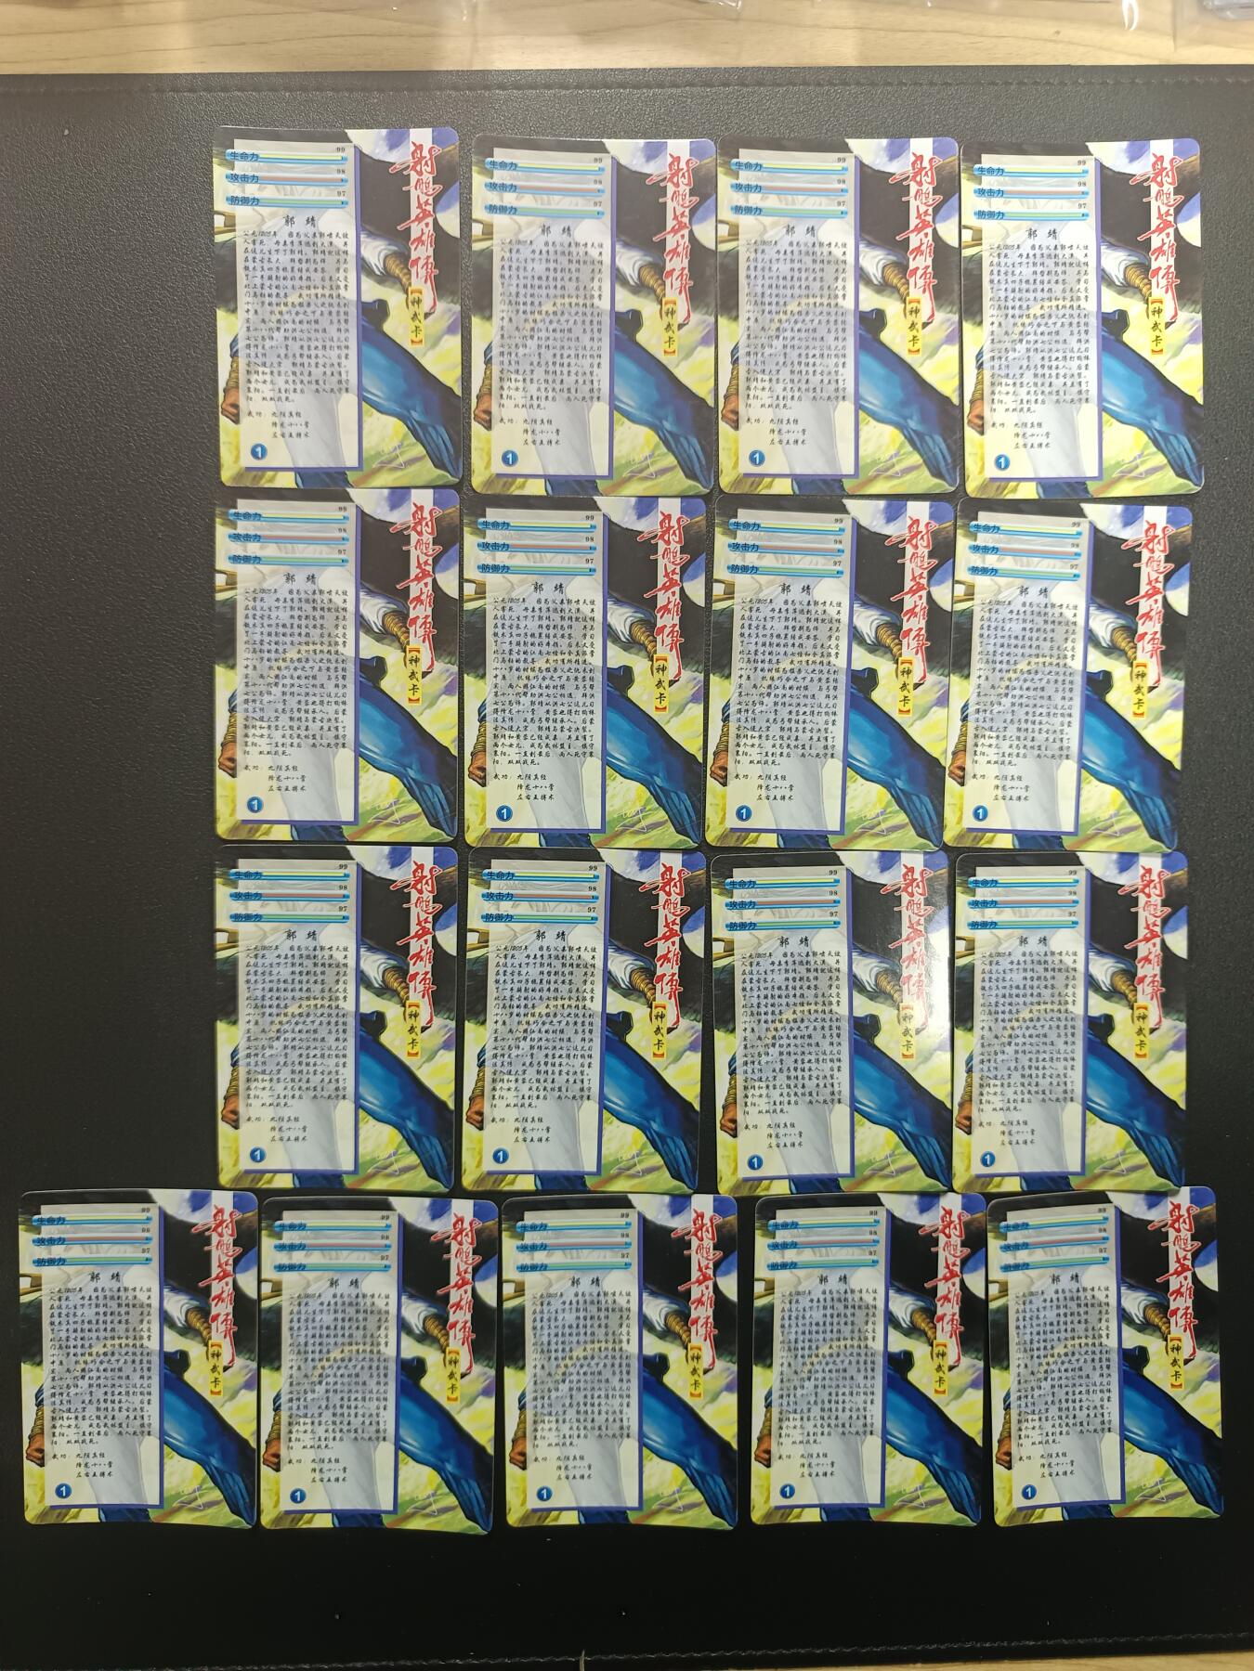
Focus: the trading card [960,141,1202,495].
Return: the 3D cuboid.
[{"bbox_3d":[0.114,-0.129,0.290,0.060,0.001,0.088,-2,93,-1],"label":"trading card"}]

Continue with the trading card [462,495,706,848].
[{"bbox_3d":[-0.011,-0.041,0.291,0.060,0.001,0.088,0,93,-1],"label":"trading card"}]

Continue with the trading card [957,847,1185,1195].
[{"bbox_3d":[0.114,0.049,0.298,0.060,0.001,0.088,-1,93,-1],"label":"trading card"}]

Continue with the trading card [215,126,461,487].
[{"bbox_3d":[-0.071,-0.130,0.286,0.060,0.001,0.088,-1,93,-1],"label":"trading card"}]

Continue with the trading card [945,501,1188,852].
[{"bbox_3d":[0.111,-0.040,0.292,0.060,0.001,0.087,2,92,-1],"label":"trading card"}]

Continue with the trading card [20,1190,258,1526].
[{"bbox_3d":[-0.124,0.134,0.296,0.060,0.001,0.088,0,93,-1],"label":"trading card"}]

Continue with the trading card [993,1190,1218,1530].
[{"bbox_3d":[0.124,0.135,0.299,0.060,0.001,0.087,-2,92,-1],"label":"trading card"}]

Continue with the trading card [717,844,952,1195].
[{"bbox_3d":[0.052,0.048,0.294,0.060,0.001,0.087,-1,92,-1],"label":"trading card"}]

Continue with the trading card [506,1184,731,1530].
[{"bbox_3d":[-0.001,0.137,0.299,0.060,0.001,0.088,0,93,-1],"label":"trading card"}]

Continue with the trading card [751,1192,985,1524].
[{"bbox_3d":[0.062,0.135,0.298,0.060,0.001,0.087,0,92,-1],"label":"trading card"}]

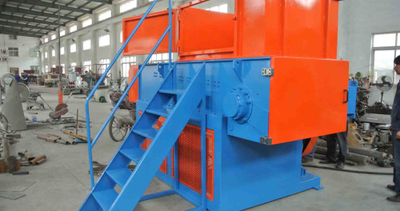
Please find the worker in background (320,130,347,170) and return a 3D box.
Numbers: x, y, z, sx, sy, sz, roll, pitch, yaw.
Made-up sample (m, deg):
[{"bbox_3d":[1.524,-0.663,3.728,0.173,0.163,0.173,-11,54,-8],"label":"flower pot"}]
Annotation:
[{"bbox_3d":[2.065,0.128,4.760,0.380,1.690,0.480,-4,7,-33],"label":"worker in background"}]

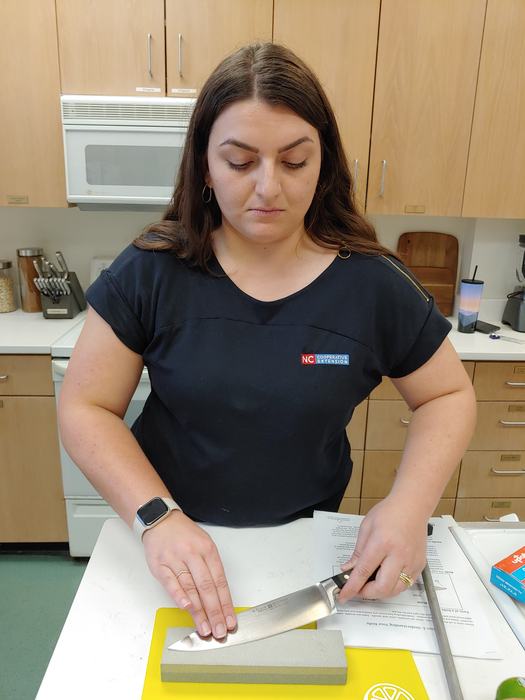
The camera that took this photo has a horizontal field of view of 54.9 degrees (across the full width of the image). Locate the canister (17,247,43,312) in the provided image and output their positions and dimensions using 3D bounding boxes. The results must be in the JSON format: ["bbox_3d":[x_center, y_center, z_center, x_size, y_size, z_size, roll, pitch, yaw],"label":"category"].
[{"bbox_3d":[-1.035,-0.312,2.283,0.108,0.280,0.108,1,15,-2],"label":"canister"}]

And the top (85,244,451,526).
[{"bbox_3d":[0.003,0.048,0.851,0.550,0.450,0.290,1,15,-2],"label":"top"}]

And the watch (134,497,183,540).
[{"bbox_3d":[-0.154,0.250,0.750,0.062,0.048,0.037,-32,47,-20],"label":"watch"}]

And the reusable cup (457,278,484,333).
[{"bbox_3d":[0.859,-0.178,2.089,0.087,0.212,0.087,1,15,0],"label":"reusable cup"}]

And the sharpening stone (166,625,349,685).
[{"bbox_3d":[-0.009,0.348,0.576,0.203,0.025,0.050,1,15,-1],"label":"sharpening stone"}]

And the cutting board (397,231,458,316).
[{"bbox_3d":[0.758,-0.345,2.354,0.283,0.390,0.022,1,12,-2],"label":"cutting board"}]

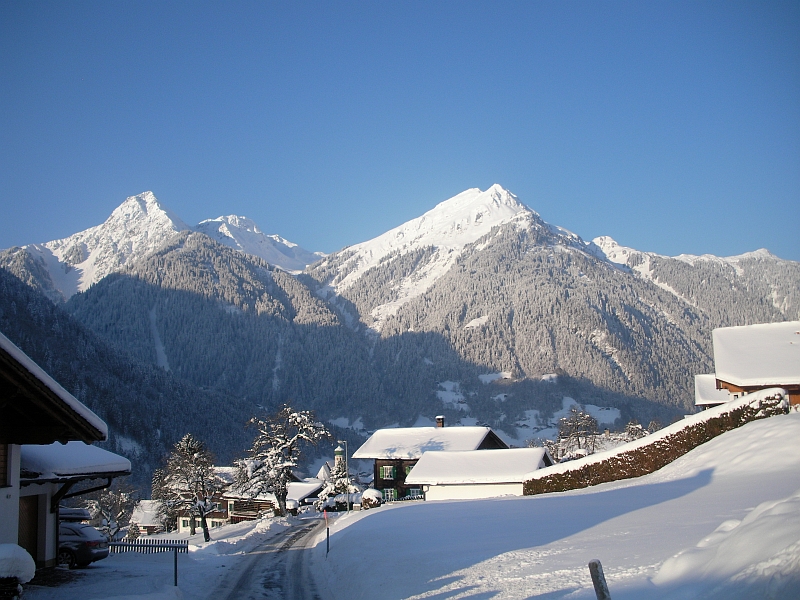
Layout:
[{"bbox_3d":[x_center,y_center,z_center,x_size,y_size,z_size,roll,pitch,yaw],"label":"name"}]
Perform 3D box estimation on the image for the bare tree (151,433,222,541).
[{"bbox_3d":[-14.370,12.587,56.000,4.710,7.340,4.710,-2,-8,0],"label":"bare tree"}]

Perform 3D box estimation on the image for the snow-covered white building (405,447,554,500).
[{"bbox_3d":[6.921,14.312,67.651,10.130,4.200,9.210,-5,-9,24],"label":"snow-covered white building"}]

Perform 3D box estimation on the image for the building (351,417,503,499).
[{"bbox_3d":[3.411,15.853,82.595,12.450,7.900,10.500,-6,-9,29],"label":"building"}]

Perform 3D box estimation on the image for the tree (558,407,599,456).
[{"bbox_3d":[20.811,15.797,97.000,4.660,6.760,4.660,-2,-8,0],"label":"tree"}]

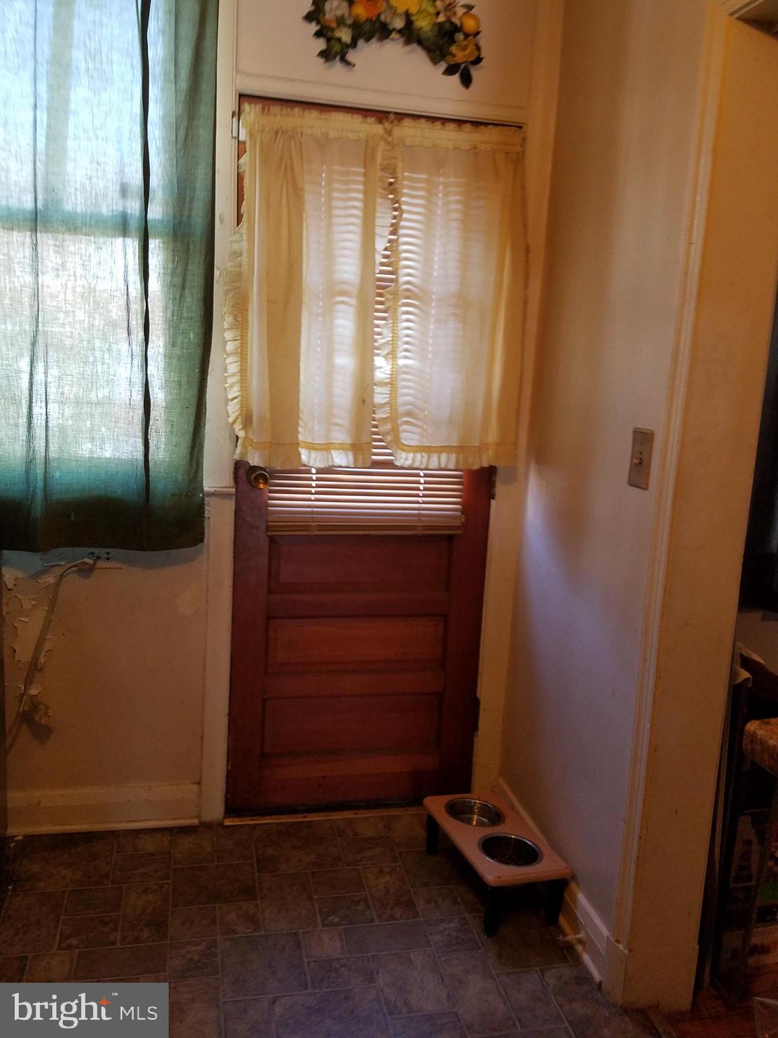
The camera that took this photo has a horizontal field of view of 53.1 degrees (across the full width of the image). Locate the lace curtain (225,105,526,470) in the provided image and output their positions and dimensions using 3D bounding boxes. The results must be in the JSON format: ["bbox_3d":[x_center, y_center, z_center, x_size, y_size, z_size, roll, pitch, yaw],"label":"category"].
[{"bbox_3d":[-0.023,-0.599,2.127,0.815,0.925,0.060,1,9,-12],"label":"lace curtain"}]

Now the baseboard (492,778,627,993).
[{"bbox_3d":[0.397,0.910,2.026,0.035,0.132,0.800,1,9,-11],"label":"baseboard"}]

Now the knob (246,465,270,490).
[{"bbox_3d":[-0.358,-0.112,2.149,0.062,0.062,0.062,1,9,-12],"label":"knob"}]

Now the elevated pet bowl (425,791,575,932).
[{"bbox_3d":[0.265,0.885,2.045,0.210,0.155,0.395,0,9,-21],"label":"elevated pet bowl"}]

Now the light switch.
[{"bbox_3d":[0.507,-0.124,1.603,0.020,0.120,0.073,1,9,-11],"label":"light switch"}]

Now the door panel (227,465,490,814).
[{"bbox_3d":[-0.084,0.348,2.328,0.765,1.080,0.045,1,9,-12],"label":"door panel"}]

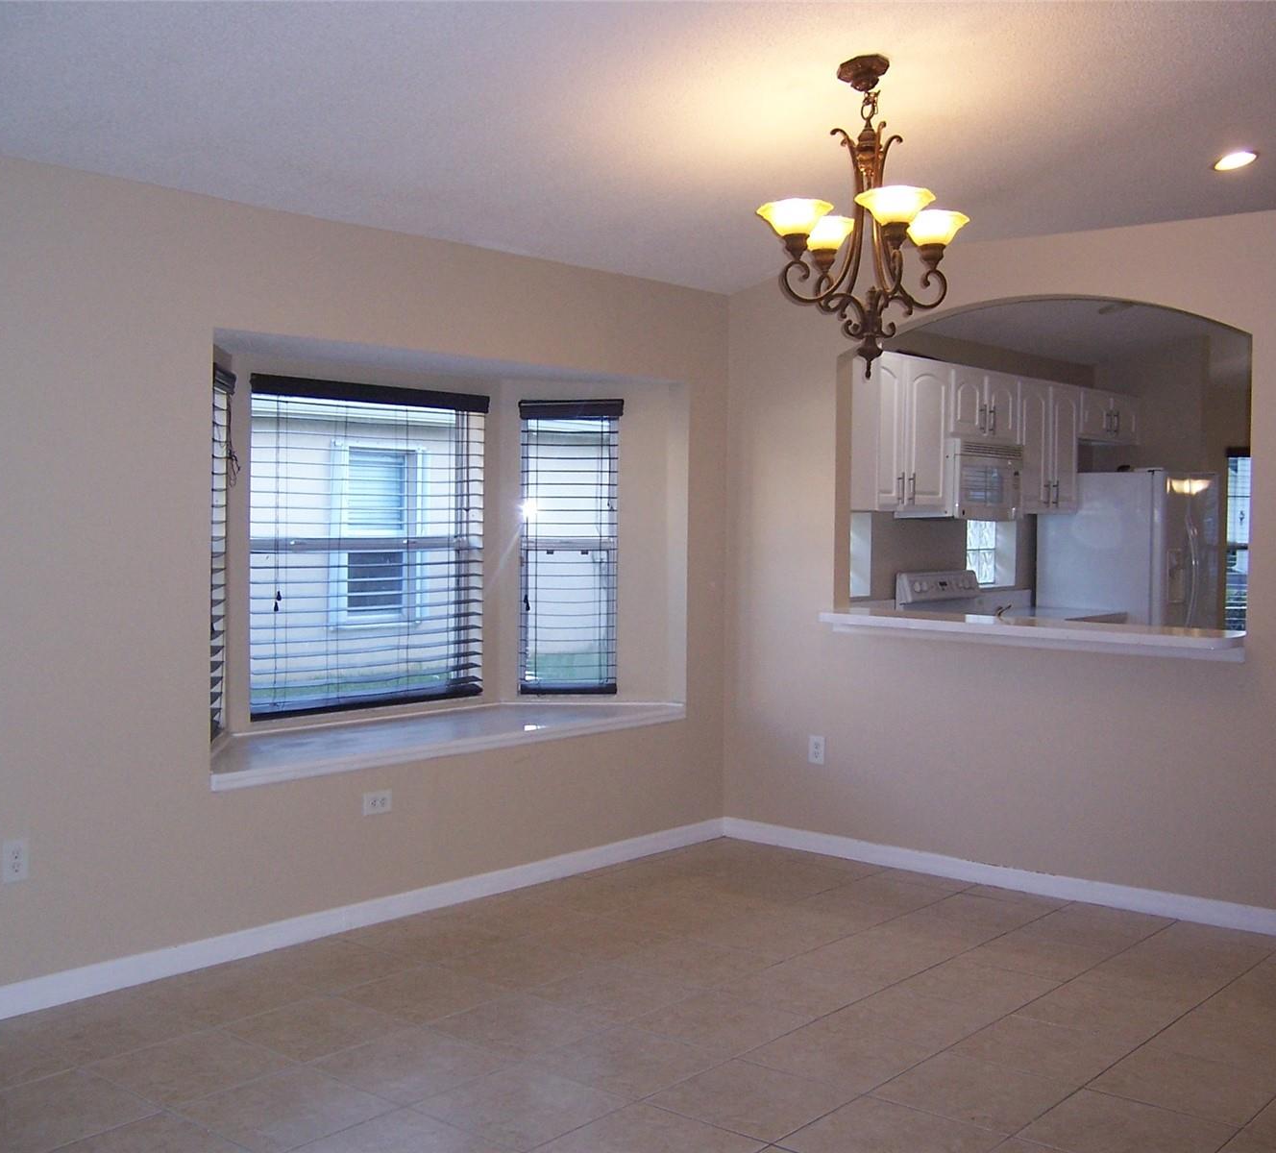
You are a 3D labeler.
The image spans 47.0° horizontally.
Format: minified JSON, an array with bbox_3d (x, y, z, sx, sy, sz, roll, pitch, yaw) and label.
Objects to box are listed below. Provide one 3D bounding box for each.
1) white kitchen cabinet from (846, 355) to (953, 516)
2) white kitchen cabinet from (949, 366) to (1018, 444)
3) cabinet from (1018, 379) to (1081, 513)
[{"bbox_3d":[1.253,-0.708,7.376,0.330,0.755,0.712,2,3,42],"label":"white kitchen cabinet"},{"bbox_3d":[1.735,-0.915,7.909,0.330,0.375,0.735,2,3,42],"label":"white kitchen cabinet"},{"bbox_3d":[2.222,-0.742,8.463,0.330,0.755,0.740,2,3,42],"label":"cabinet"}]

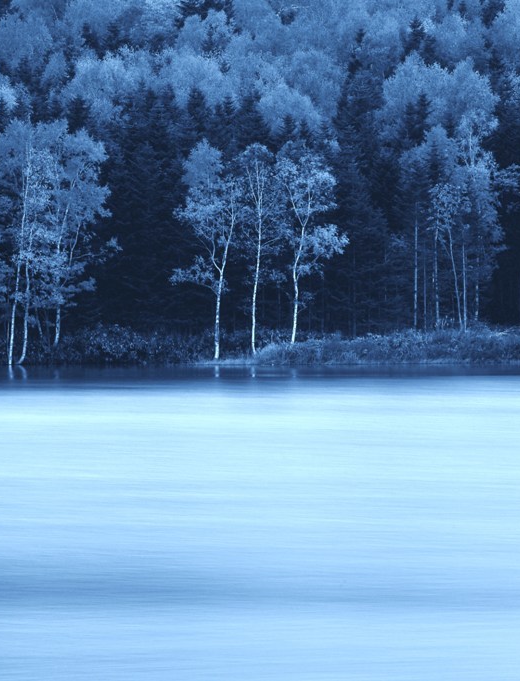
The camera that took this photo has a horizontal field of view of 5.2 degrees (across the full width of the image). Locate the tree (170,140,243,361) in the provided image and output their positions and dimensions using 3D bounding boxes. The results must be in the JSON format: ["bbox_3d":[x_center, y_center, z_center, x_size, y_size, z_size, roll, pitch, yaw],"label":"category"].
[{"bbox_3d":[-2.446,-4.275,270.000,3.420,10.450,3.320,0,0,0],"label":"tree"}]

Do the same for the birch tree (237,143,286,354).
[{"bbox_3d":[0.095,-4.362,271.000,2.430,10.150,2.360,0,0,0],"label":"birch tree"}]

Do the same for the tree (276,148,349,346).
[{"bbox_3d":[2.473,-4.515,273.000,3.360,9.610,3.260,0,0,0],"label":"tree"}]

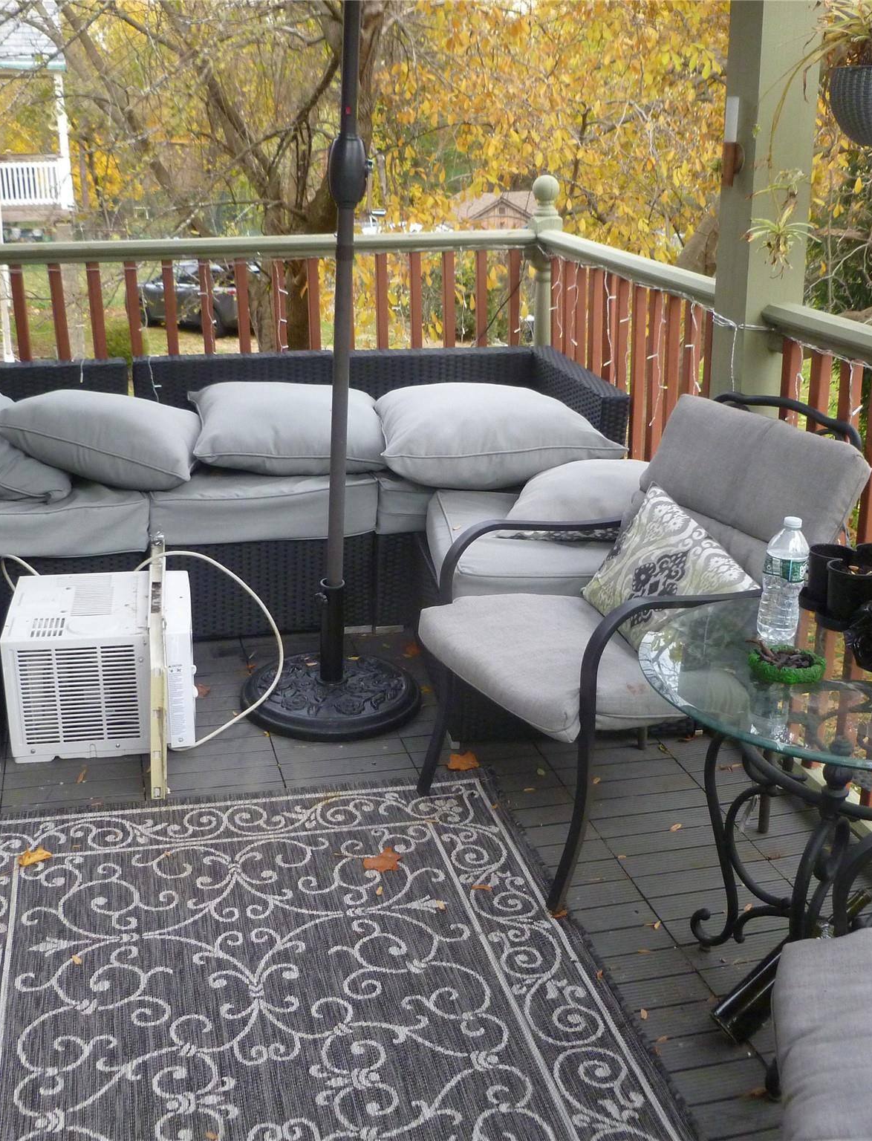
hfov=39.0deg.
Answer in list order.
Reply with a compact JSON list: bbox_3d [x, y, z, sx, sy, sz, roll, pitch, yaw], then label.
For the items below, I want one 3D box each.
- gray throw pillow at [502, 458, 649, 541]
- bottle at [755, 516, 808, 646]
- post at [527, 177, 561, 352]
[{"bbox_3d":[0.370,-0.214,3.330,0.450,0.145,0.410,0,20,-1],"label":"gray throw pillow"},{"bbox_3d":[0.565,0.016,2.005,0.066,0.203,0.066,-5,20,-15],"label":"bottle"},{"bbox_3d":[0.385,-0.800,4.635,0.098,1.290,0.098,-5,20,-15],"label":"post"}]

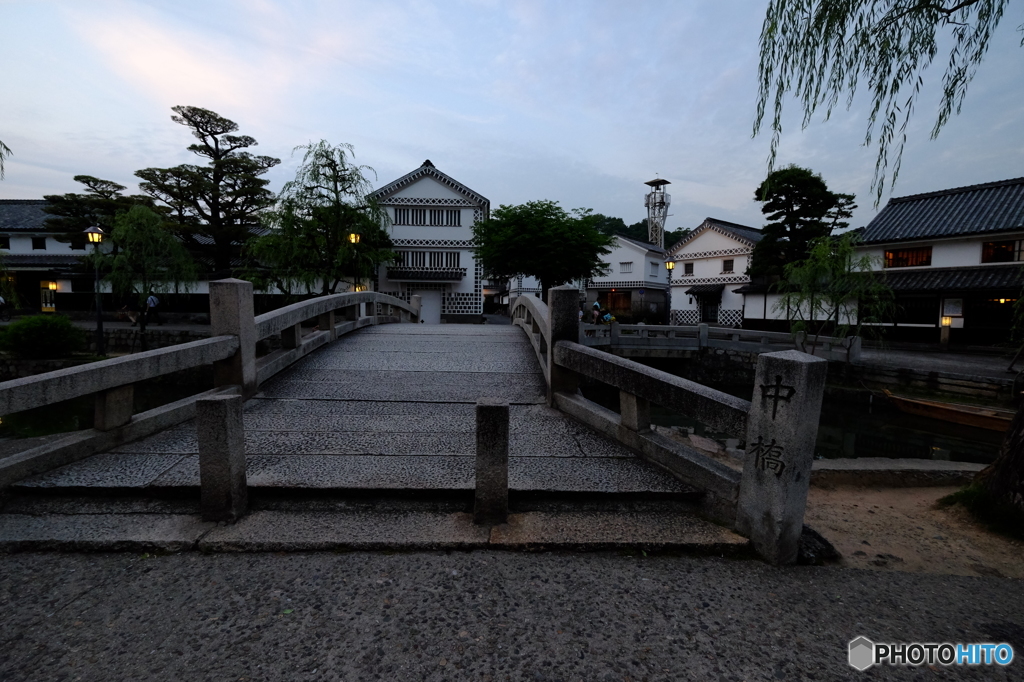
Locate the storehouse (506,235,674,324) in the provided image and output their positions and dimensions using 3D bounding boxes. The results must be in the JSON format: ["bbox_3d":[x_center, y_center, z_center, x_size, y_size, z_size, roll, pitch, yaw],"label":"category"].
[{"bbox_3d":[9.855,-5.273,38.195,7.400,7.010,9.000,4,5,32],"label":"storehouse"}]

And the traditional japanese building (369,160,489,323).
[{"bbox_3d":[-4.861,-5.793,28.889,7.000,9.130,10.500,1,5,-3],"label":"traditional japanese building"}]

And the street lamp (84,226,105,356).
[{"bbox_3d":[-16.022,-1.924,16.516,0.580,4.930,0.580,-4,6,-44],"label":"street lamp"}]

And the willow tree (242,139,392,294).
[{"bbox_3d":[-8.825,-4.833,19.690,6.300,8.560,5.800,-1,5,-24],"label":"willow tree"}]

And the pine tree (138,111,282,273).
[{"bbox_3d":[-18.965,-7.857,26.785,7.800,13.220,7.400,-2,5,-35],"label":"pine tree"}]

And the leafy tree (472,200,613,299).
[{"bbox_3d":[1.375,-3.238,18.802,6.000,5.780,5.600,1,5,4],"label":"leafy tree"}]

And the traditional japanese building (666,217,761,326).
[{"bbox_3d":[16.968,-4.626,30.454,10.500,7.110,6.300,-2,5,-33],"label":"traditional japanese building"}]

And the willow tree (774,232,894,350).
[{"bbox_3d":[6.942,-0.735,9.264,2.200,3.190,2.100,4,6,37],"label":"willow tree"}]

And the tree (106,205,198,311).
[{"bbox_3d":[-14.040,-2.385,16.678,2.950,5.780,2.800,-3,6,-40],"label":"tree"}]

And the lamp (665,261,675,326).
[{"bbox_3d":[7.495,-2.180,20.384,0.550,3.580,0.550,2,5,20],"label":"lamp"}]

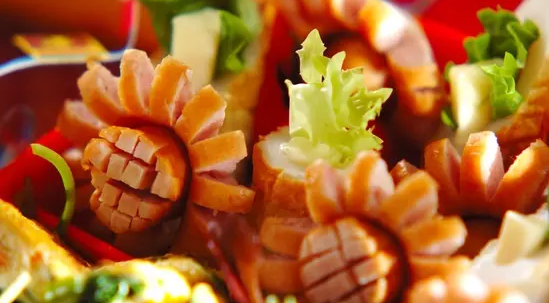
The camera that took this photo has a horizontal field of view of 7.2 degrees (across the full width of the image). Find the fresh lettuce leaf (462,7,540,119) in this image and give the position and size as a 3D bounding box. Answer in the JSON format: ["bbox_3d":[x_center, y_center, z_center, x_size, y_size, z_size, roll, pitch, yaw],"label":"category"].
[{"bbox_3d":[0.046,-0.018,0.885,0.016,0.021,0.012,0,27,0],"label":"fresh lettuce leaf"}]

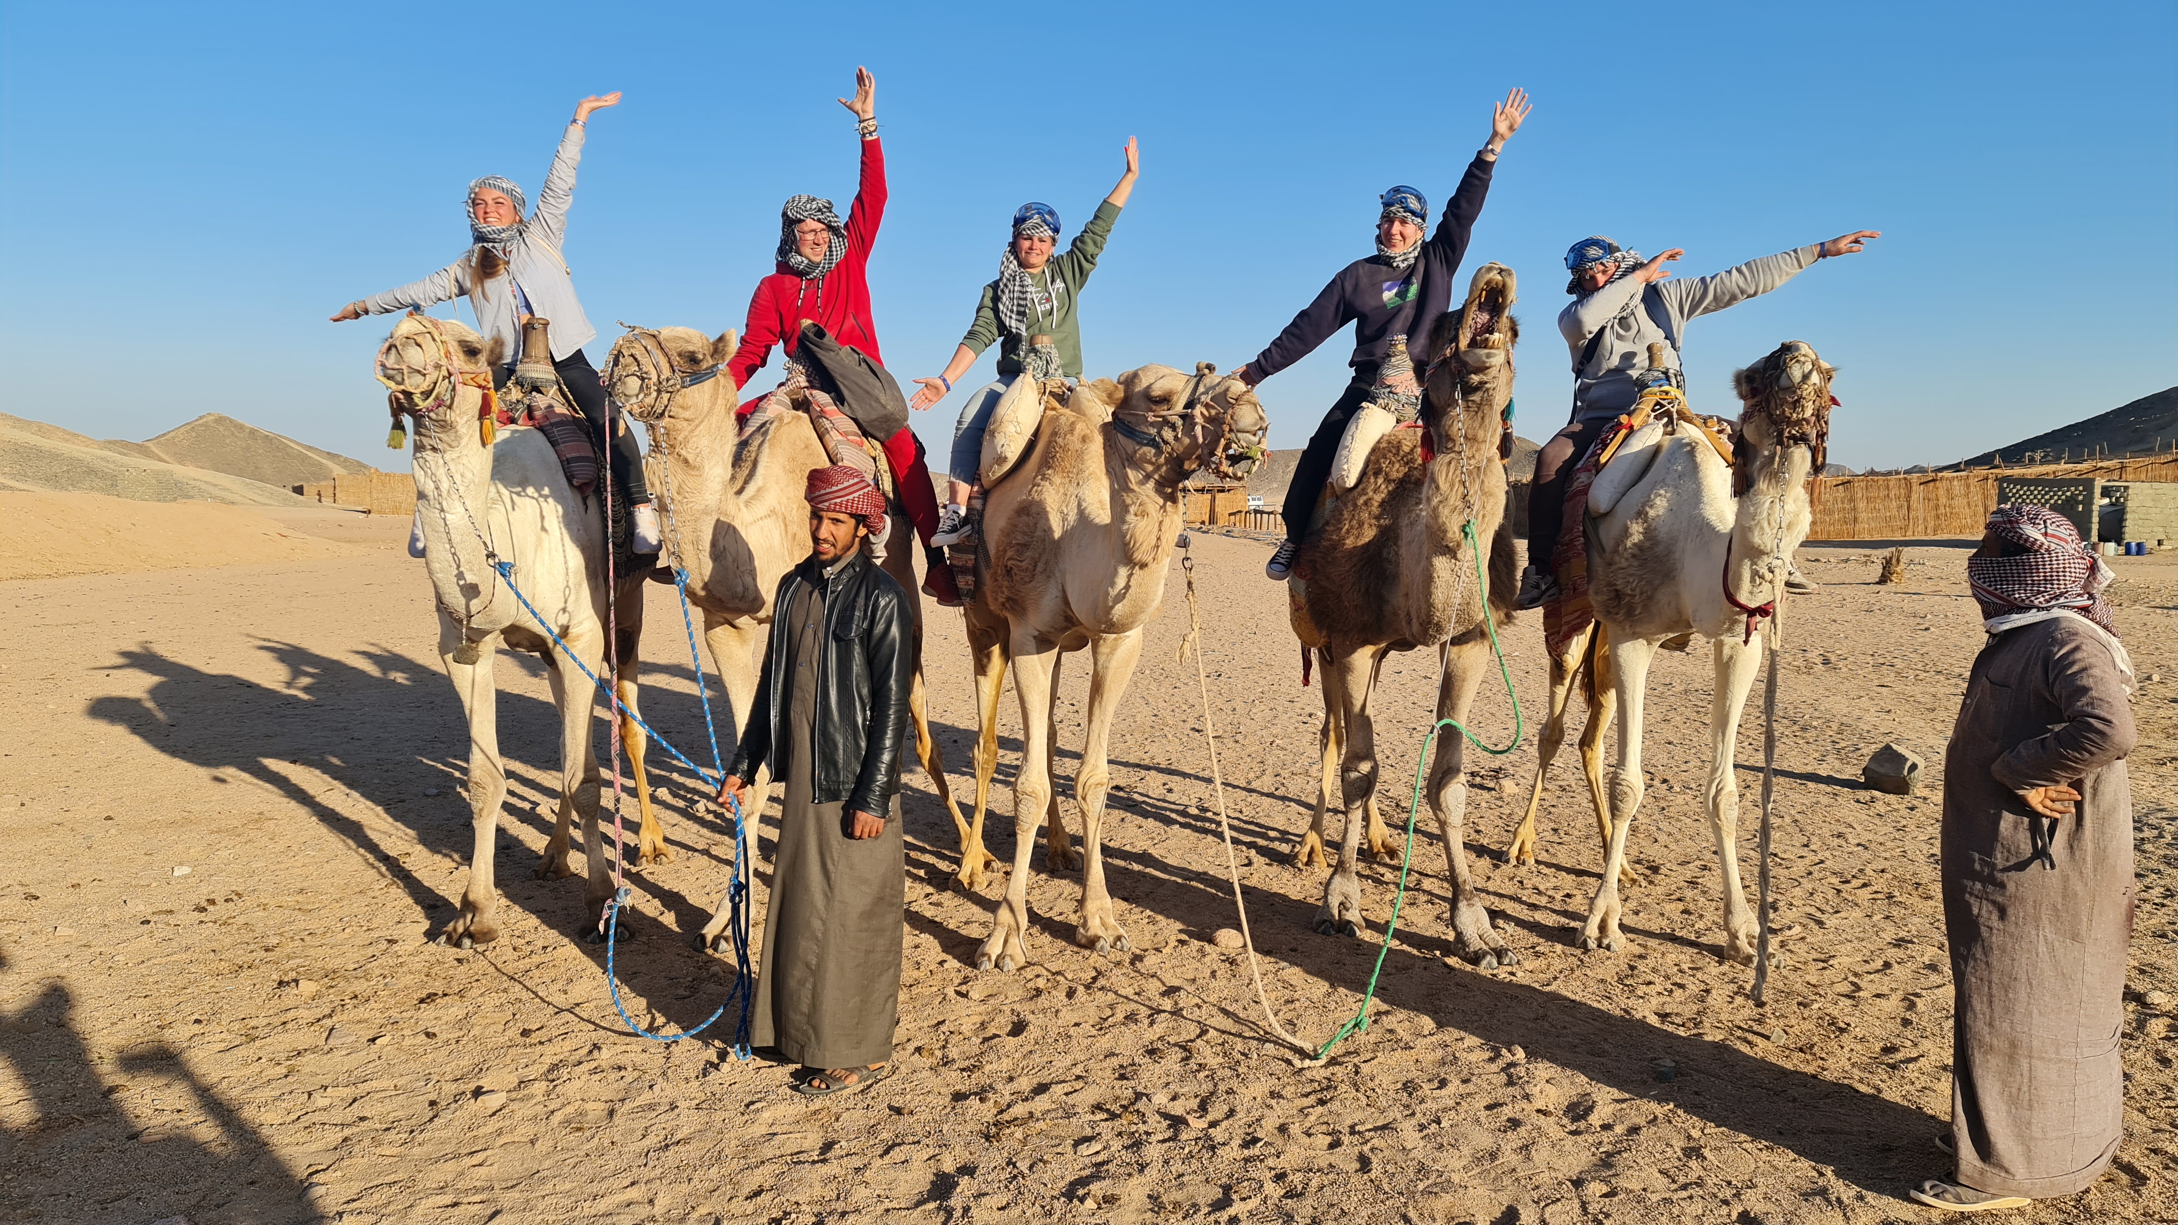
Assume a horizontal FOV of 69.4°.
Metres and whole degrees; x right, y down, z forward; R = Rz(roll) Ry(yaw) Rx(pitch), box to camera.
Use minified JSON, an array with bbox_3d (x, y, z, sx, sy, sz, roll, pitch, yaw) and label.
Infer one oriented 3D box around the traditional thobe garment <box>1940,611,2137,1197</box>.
[{"bbox_3d":[2.320,0.668,3.899,0.410,1.370,0.480,1,4,16],"label":"traditional thobe garment"}]

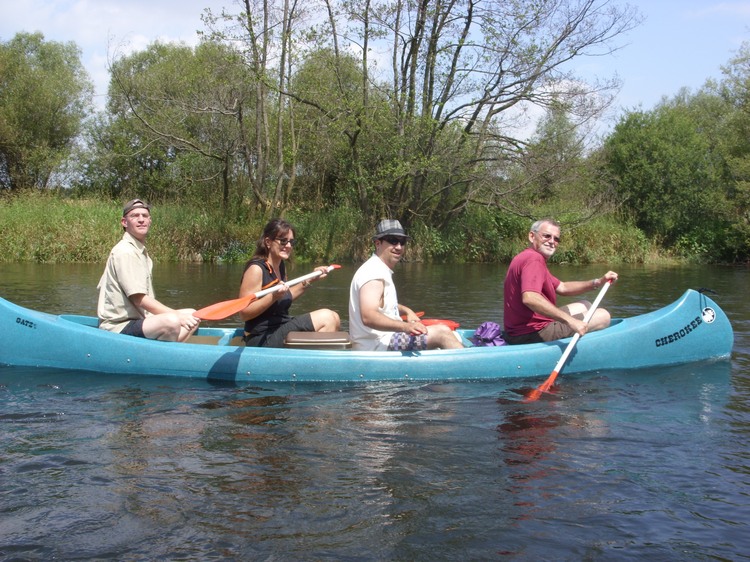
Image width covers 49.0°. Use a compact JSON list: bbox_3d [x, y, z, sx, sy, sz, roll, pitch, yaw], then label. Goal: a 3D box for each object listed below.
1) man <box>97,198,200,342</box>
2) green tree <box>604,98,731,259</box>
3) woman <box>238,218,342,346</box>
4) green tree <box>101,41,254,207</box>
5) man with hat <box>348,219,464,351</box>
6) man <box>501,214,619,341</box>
[{"bbox_3d":[-1.452,-0.010,5.300,0.700,1.043,0.540,1,4,10],"label":"man"},{"bbox_3d":[8.706,-3.021,24.500,3.800,4.822,3.600,0,4,0],"label":"green tree"},{"bbox_3d":[-0.542,0.061,5.250,0.680,0.918,0.520,1,4,12],"label":"woman"},{"bbox_3d":[-7.438,-5.781,31.000,5.800,6.553,5.200,0,4,0],"label":"green tree"},{"bbox_3d":[0.220,0.070,5.250,0.780,0.938,0.560,1,4,10],"label":"man with hat"},{"bbox_3d":[1.212,0.049,5.350,0.780,0.910,0.580,0,4,5],"label":"man"}]

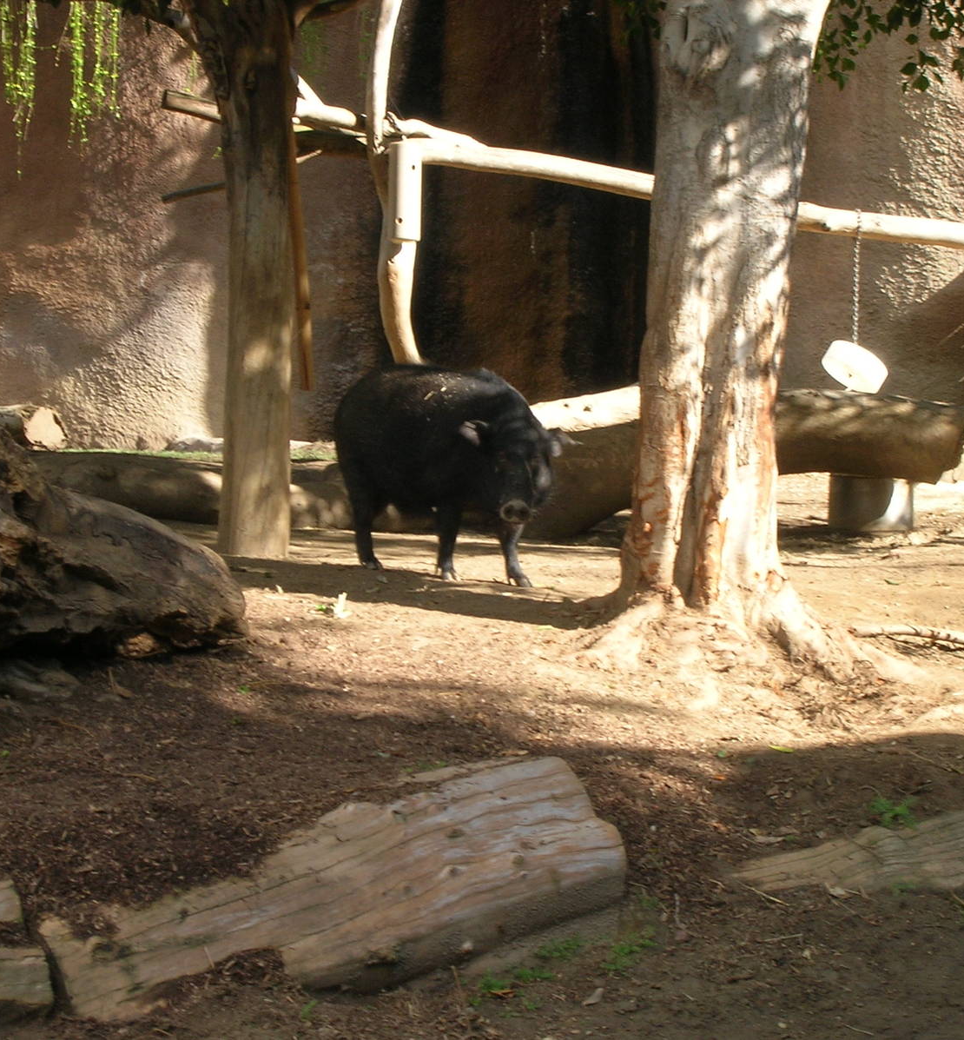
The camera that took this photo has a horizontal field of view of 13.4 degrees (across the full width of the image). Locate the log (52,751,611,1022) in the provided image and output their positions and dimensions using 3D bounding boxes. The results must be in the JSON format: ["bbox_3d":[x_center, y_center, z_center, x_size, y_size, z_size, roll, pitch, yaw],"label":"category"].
[{"bbox_3d":[-0.299,0.747,8.250,0.400,0.280,1.500,5,7,36],"label":"log"}]

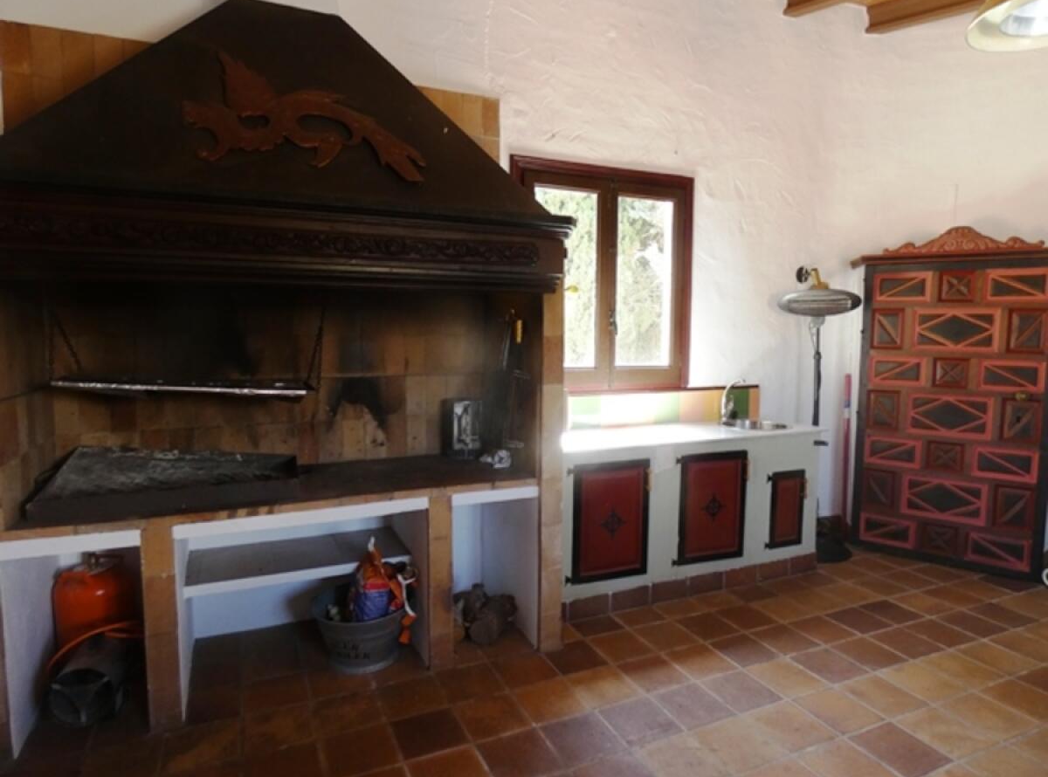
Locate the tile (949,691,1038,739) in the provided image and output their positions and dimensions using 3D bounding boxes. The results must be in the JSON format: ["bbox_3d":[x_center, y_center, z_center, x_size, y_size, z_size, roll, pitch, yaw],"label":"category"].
[{"bbox_3d":[1.787,1.256,2.325,0.243,0.015,0.243,-2,5,-23],"label":"tile"}]

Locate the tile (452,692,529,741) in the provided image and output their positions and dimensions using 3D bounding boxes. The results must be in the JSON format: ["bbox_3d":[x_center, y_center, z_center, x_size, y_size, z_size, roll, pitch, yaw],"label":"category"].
[{"bbox_3d":[-0.131,1.298,2.391,0.240,0.020,0.240,-2,5,-23],"label":"tile"}]

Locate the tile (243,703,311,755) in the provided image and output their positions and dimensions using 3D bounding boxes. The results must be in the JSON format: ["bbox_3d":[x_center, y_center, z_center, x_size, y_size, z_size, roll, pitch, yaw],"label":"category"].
[{"bbox_3d":[-0.938,1.296,2.320,0.237,0.015,0.237,-2,5,-23],"label":"tile"}]

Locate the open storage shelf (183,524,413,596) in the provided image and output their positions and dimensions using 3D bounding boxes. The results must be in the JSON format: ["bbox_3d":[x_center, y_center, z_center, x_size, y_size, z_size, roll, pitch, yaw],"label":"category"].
[{"bbox_3d":[-1.086,0.823,2.947,0.970,0.042,0.487,-2,5,-23],"label":"open storage shelf"}]

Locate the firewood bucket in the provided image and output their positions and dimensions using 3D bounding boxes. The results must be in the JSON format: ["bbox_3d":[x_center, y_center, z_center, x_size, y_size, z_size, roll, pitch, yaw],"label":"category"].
[{"bbox_3d":[-0.734,1.097,2.765,0.420,0.255,0.420,0,4,0],"label":"firewood bucket"}]

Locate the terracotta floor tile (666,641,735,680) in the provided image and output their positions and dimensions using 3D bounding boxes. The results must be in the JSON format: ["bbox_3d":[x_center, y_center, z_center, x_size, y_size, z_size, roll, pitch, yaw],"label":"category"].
[{"bbox_3d":[0.794,1.227,2.719,0.243,0.015,0.243,-2,5,-23],"label":"terracotta floor tile"}]

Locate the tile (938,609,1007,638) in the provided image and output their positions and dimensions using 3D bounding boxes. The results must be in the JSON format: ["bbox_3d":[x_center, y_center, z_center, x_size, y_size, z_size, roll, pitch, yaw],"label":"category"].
[{"bbox_3d":[2.331,1.232,3.151,0.237,0.015,0.237,-2,5,-23],"label":"tile"}]

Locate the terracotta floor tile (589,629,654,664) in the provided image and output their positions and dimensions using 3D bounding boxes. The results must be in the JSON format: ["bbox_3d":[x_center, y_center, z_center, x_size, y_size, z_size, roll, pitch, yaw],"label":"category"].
[{"bbox_3d":[0.485,1.257,2.932,0.238,0.015,0.238,-2,5,-23],"label":"terracotta floor tile"}]

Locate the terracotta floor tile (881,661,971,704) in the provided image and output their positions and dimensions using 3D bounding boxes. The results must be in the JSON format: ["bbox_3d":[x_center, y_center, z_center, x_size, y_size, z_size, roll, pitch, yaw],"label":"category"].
[{"bbox_3d":[1.732,1.276,2.627,0.240,0.020,0.240,-2,5,-23],"label":"terracotta floor tile"}]

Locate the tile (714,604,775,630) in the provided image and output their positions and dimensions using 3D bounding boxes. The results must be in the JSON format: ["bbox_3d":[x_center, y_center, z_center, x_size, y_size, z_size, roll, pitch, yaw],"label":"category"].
[{"bbox_3d":[1.155,1.192,3.136,0.243,0.015,0.243,-2,5,-23],"label":"tile"}]

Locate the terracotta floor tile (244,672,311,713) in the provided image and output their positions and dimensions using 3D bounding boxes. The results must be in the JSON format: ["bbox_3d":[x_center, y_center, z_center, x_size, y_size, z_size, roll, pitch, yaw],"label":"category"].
[{"bbox_3d":[-1.015,1.252,2.487,0.243,0.015,0.243,-2,5,-23],"label":"terracotta floor tile"}]

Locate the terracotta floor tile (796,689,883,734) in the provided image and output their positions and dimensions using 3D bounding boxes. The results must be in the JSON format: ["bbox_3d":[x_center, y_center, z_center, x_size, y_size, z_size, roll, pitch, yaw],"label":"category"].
[{"bbox_3d":[1.255,1.293,2.422,0.240,0.020,0.240,-2,5,-23],"label":"terracotta floor tile"}]

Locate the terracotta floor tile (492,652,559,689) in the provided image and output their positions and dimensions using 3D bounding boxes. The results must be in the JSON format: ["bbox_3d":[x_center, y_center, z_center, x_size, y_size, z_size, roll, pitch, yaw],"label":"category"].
[{"bbox_3d":[0.013,1.274,2.734,0.238,0.015,0.238,-2,5,-23],"label":"terracotta floor tile"}]

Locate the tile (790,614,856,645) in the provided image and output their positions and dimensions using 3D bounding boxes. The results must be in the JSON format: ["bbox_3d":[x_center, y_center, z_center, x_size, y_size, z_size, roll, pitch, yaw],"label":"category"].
[{"bbox_3d":[1.527,1.238,3.103,0.240,0.020,0.240,-2,5,-23],"label":"tile"}]

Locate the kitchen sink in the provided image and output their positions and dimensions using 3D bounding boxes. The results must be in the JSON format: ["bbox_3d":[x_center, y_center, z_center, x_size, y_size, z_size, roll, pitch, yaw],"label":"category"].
[{"bbox_3d":[1.544,0.318,4.034,0.410,0.150,0.410,-2,5,-23],"label":"kitchen sink"}]

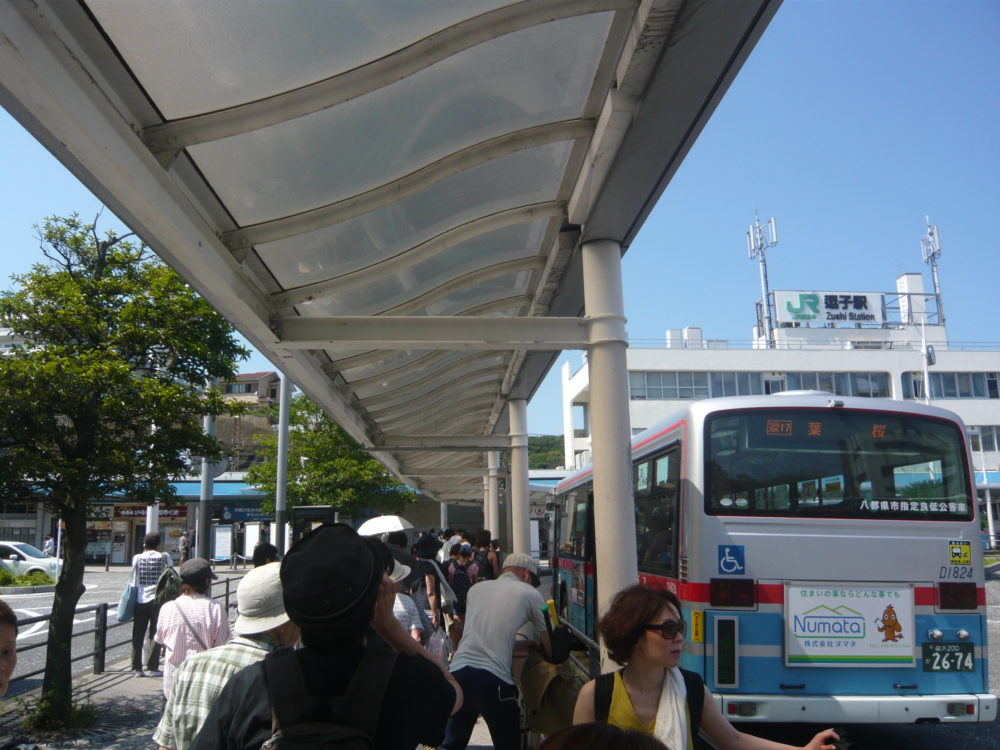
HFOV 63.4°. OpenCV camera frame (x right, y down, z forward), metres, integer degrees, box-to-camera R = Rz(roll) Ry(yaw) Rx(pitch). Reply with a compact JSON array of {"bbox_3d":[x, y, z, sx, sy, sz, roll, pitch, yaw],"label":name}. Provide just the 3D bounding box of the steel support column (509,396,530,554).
[{"bbox_3d":[0.321,2.186,12.035,0.275,3.660,0.275,-1,-12,-3],"label":"steel support column"}]

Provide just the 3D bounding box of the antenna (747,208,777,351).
[{"bbox_3d":[17.539,-6.368,53.253,1.900,9.500,1.500,0,-12,-8],"label":"antenna"}]

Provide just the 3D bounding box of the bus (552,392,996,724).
[{"bbox_3d":[2.557,2.569,11.657,2.500,3.030,10.300,1,-12,-3],"label":"bus"}]

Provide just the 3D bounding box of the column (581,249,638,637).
[{"bbox_3d":[0.779,0.836,5.538,0.275,3.700,0.275,-1,-12,-3],"label":"column"}]

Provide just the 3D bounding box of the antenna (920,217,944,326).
[{"bbox_3d":[29.065,-6.953,53.935,1.300,7.690,1.200,0,-12,-8],"label":"antenna"}]

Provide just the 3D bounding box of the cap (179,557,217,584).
[{"bbox_3d":[-1.766,1.142,4.738,0.260,0.150,0.185,17,-20,-42],"label":"cap"}]

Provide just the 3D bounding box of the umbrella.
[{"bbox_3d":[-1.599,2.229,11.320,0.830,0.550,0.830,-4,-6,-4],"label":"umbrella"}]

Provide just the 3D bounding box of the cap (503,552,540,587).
[{"bbox_3d":[0.119,1.053,4.389,0.185,0.145,0.260,-12,-44,42],"label":"cap"}]

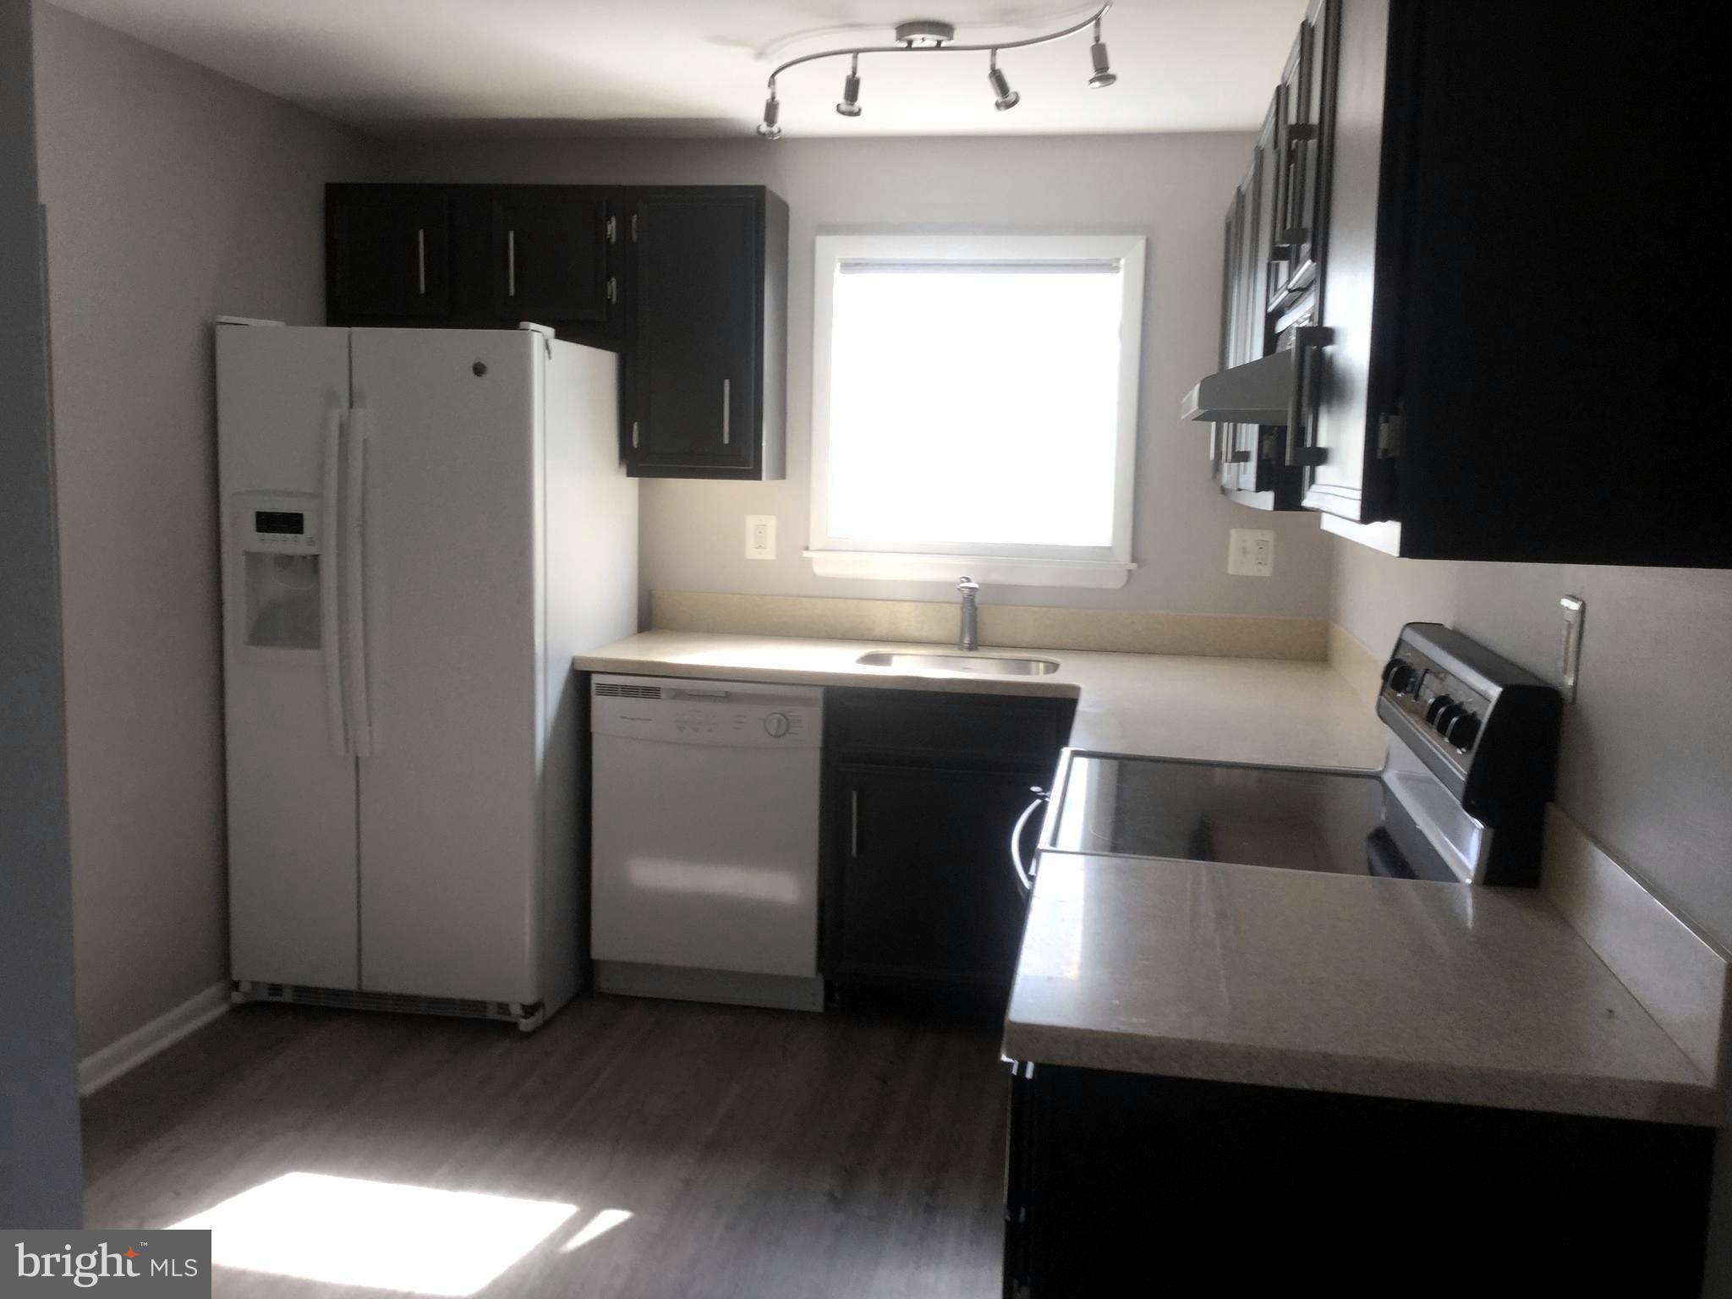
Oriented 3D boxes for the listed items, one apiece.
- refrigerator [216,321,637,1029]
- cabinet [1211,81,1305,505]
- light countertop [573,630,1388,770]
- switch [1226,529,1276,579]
[{"bbox_3d":[-1.117,0.036,4.116,0.810,1.715,0.830,3,8,9],"label":"refrigerator"},{"bbox_3d":[1.011,-0.710,3.459,0.330,0.760,1.360,3,8,9],"label":"cabinet"},{"bbox_3d":[0.191,0.098,3.647,1.900,0.040,1.490,3,8,9],"label":"light countertop"},{"bbox_3d":[1.047,-0.262,4.211,0.116,0.121,0.010,3,8,9],"label":"switch"}]

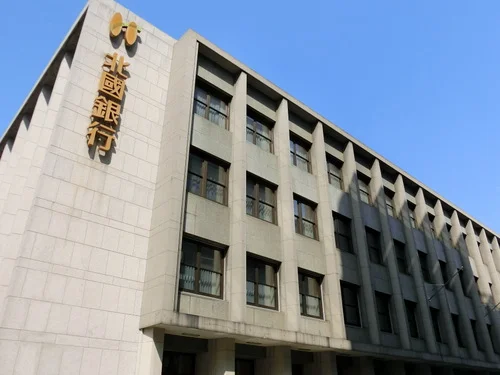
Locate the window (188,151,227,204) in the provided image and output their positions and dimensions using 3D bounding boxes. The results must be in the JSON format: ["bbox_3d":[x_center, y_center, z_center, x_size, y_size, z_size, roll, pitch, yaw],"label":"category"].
[{"bbox_3d":[-1.682,-0.294,15.812,2.047,1.953,0.168,24,-37,-36],"label":"window"}]

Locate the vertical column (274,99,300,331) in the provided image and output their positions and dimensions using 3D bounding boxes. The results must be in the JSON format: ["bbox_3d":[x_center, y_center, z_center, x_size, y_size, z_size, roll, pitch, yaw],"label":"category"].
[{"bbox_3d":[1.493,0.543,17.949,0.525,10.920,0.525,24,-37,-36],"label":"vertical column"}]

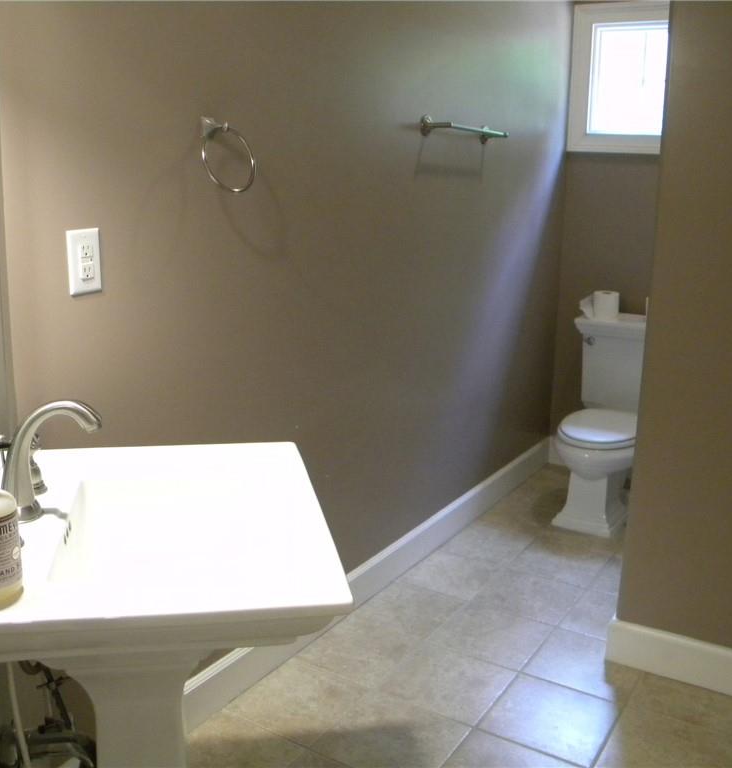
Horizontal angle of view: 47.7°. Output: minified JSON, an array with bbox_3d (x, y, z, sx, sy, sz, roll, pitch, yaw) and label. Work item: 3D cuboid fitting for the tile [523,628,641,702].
[{"bbox_3d":[0.631,0.801,2.363,0.298,0.010,0.298,9,15,31],"label":"tile"}]

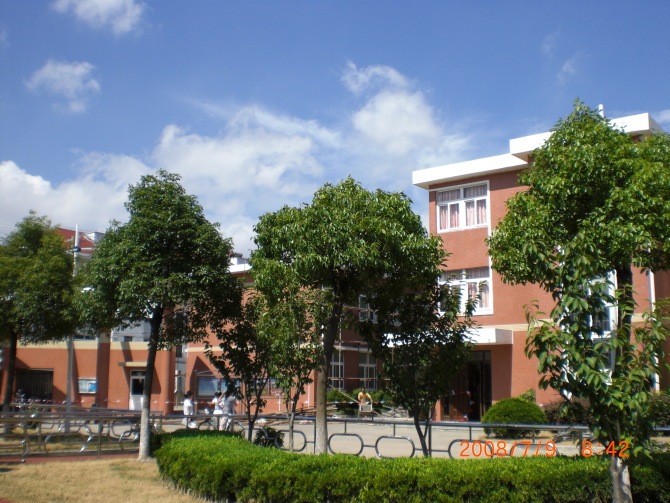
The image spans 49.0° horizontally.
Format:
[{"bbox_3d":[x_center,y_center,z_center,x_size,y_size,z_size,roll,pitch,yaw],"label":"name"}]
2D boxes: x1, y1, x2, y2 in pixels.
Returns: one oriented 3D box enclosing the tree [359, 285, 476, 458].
[{"bbox_3d":[1.454,2.262,13.006,1.998,3.496,2.000,0,-11,0],"label":"tree"}]

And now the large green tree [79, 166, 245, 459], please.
[{"bbox_3d":[-4.017,1.371,16.832,3.683,6.645,3.500,0,-11,0],"label":"large green tree"}]

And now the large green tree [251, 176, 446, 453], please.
[{"bbox_3d":[0.270,1.357,14.597,3.838,5.856,3.700,0,-11,0],"label":"large green tree"}]

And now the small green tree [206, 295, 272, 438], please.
[{"bbox_3d":[-2.089,2.707,15.974,1.400,3.703,1.400,0,-11,0],"label":"small green tree"}]

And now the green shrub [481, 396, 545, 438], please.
[{"bbox_3d":[5.813,5.335,23.725,2.073,1.263,1.950,0,-11,0],"label":"green shrub"}]

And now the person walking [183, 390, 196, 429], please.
[{"bbox_3d":[-5.007,5.534,25.214,0.420,1.515,0.480,3,-11,-14],"label":"person walking"}]

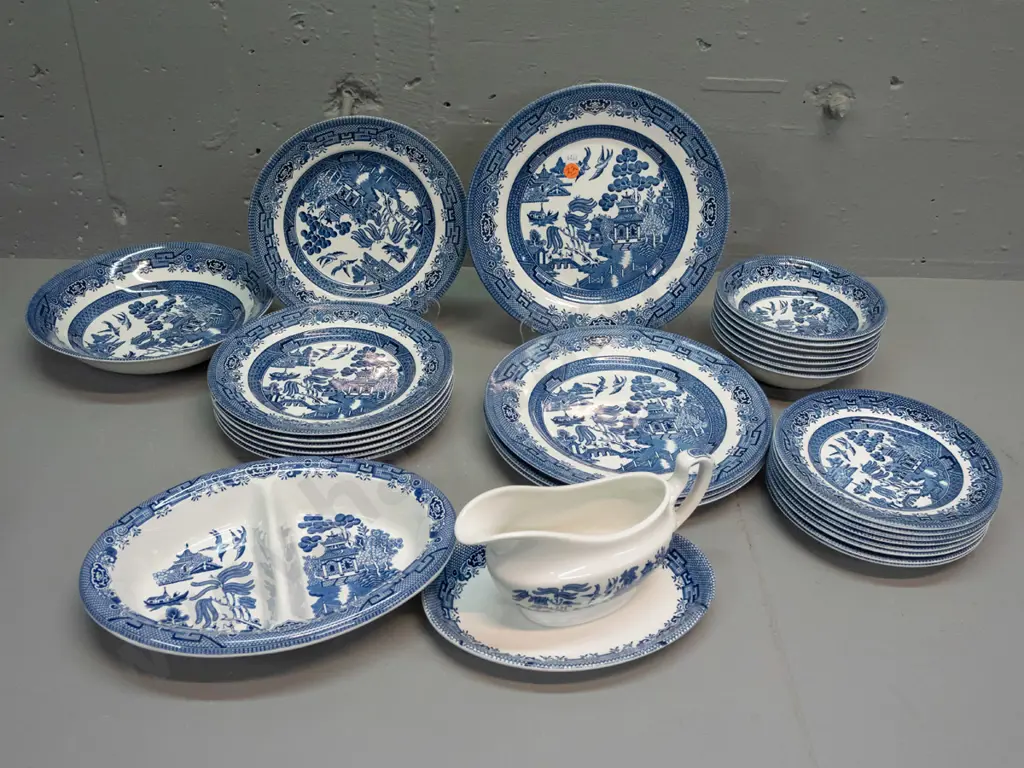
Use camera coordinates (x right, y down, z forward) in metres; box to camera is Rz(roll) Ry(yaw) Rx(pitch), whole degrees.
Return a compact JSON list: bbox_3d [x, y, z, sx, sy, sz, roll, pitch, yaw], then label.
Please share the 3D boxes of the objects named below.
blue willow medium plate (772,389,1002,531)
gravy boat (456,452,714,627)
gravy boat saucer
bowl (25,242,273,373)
[{"bbox_3d":[0.295,0.062,0.755,0.172,0.019,0.172,1,36,-1],"label":"blue willow medium plate"},{"bbox_3d":[0.051,0.108,0.654,0.188,0.098,0.075,-10,37,-16],"label":"gravy boat"},{"bbox_3d":[0.041,0.149,0.674,0.209,0.022,0.148,-5,36,-10],"label":"gravy boat saucer"},{"bbox_3d":[-0.344,-0.064,0.926,0.227,0.051,0.227,1,36,-1],"label":"bowl"}]

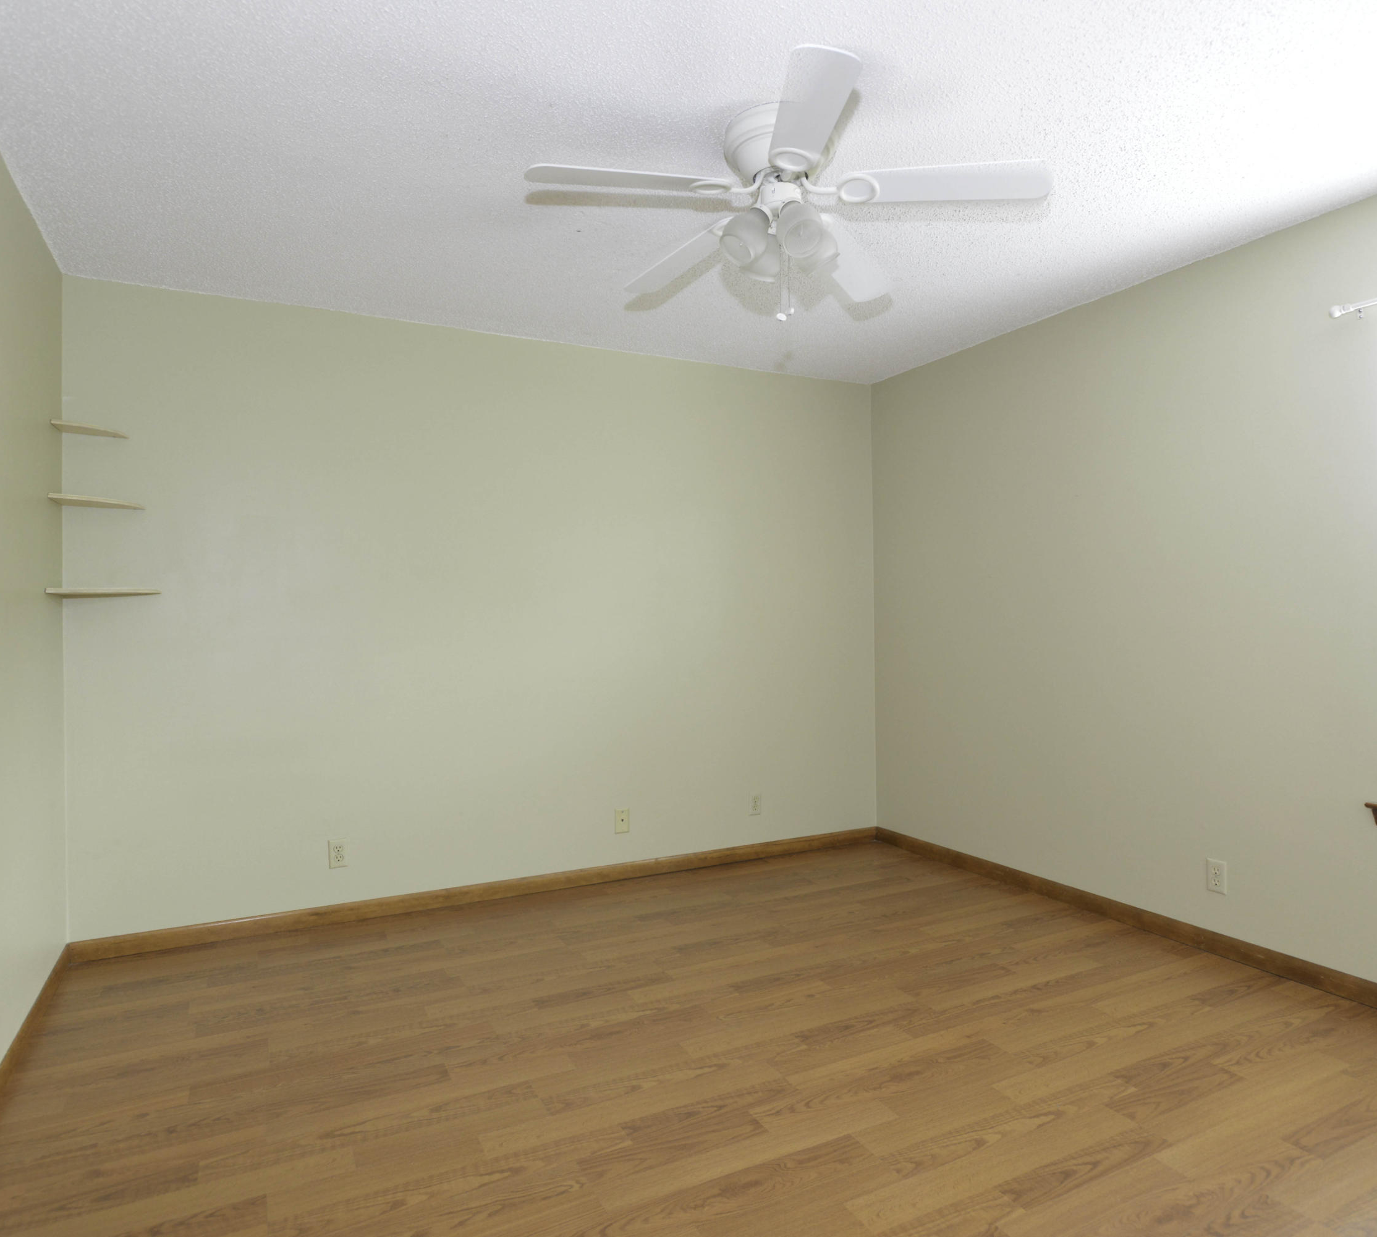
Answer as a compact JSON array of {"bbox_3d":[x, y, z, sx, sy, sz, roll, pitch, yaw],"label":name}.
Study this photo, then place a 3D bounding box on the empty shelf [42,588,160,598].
[{"bbox_3d":[-1.994,-0.088,3.007,0.300,0.018,0.305,0,0,-27],"label":"empty shelf"}]

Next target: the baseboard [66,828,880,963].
[{"bbox_3d":[-0.582,1.164,3.888,3.585,0.075,0.014,0,0,-27],"label":"baseboard"}]

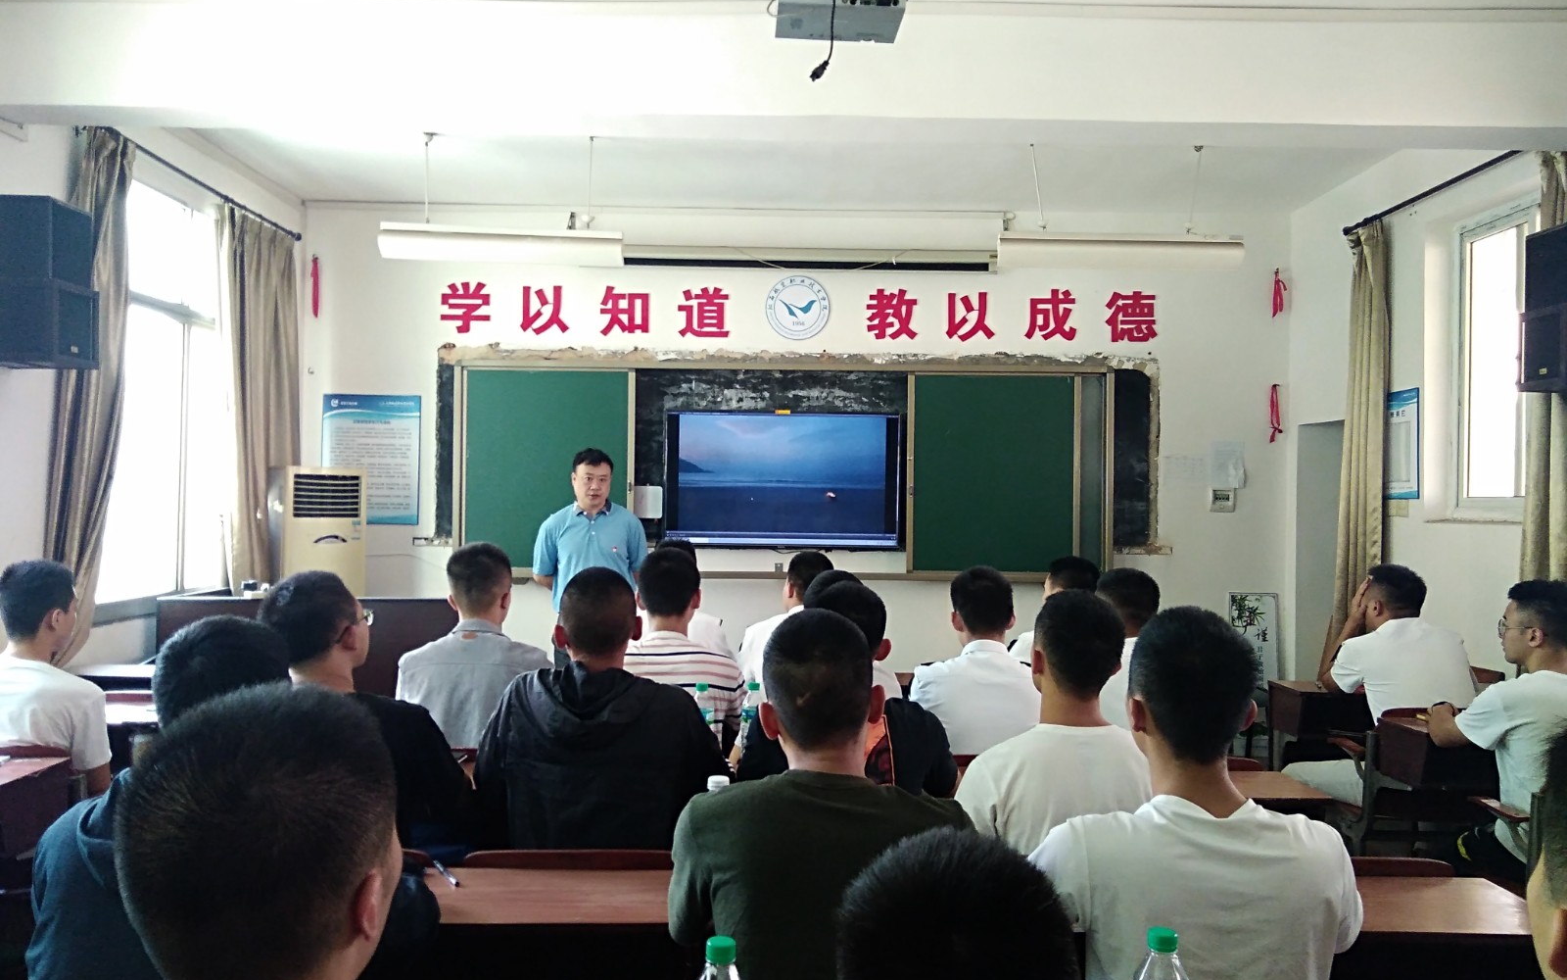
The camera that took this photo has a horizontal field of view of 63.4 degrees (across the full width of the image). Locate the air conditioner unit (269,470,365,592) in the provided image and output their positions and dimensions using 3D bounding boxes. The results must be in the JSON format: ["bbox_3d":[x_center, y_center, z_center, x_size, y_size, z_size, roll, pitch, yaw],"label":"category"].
[{"bbox_3d":[-2.546,0.702,6.914,0.445,1.636,0.310,1,-1,-42],"label":"air conditioner unit"}]

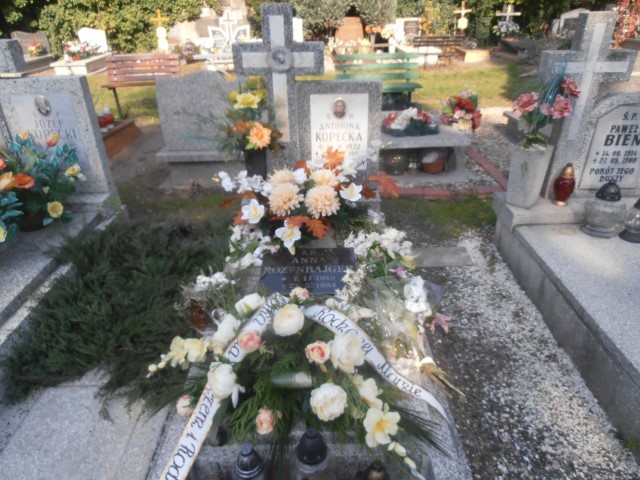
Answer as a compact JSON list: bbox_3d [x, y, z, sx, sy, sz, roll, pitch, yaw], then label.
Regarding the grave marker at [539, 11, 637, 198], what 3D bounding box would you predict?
[{"bbox_3d":[1.570,-0.793,2.750,0.520,1.110,0.120,0,28,1],"label":"grave marker"}]

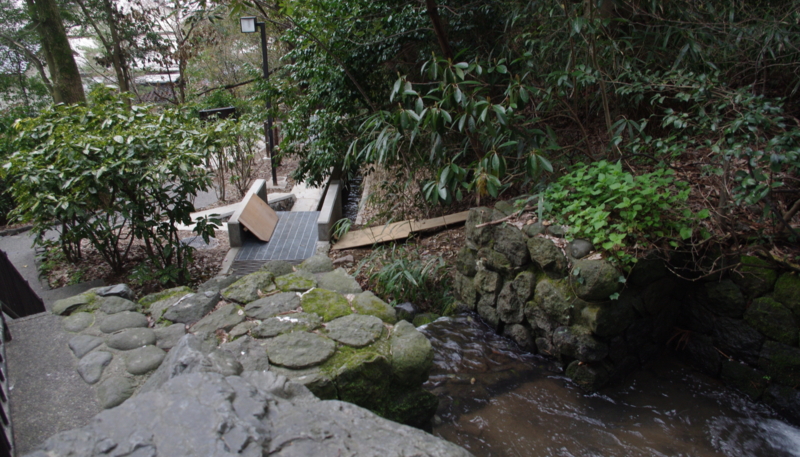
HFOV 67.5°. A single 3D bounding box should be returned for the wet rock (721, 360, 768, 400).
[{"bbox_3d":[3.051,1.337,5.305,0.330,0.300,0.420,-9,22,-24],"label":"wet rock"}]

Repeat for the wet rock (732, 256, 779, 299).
[{"bbox_3d":[2.740,0.378,4.618,0.298,0.342,0.360,-18,27,-41],"label":"wet rock"}]

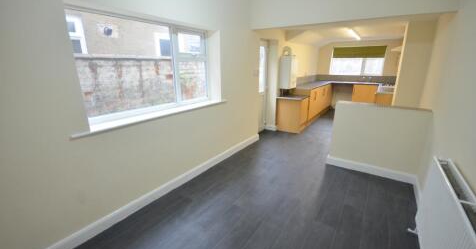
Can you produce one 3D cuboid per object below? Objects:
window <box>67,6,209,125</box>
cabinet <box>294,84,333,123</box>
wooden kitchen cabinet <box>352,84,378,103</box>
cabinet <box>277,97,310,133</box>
[{"bbox_3d":[-0.874,-0.617,2.155,0.069,0.938,1.587,11,19,34],"label":"window"},{"bbox_3d":[2.139,-0.690,5.799,0.580,0.869,2.470,11,19,34],"label":"cabinet"},{"bbox_3d":[3.960,-0.833,6.308,0.628,0.880,0.580,11,19,34],"label":"wooden kitchen cabinet"},{"bbox_3d":[1.255,-0.261,4.612,0.575,0.729,0.566,11,19,34],"label":"cabinet"}]

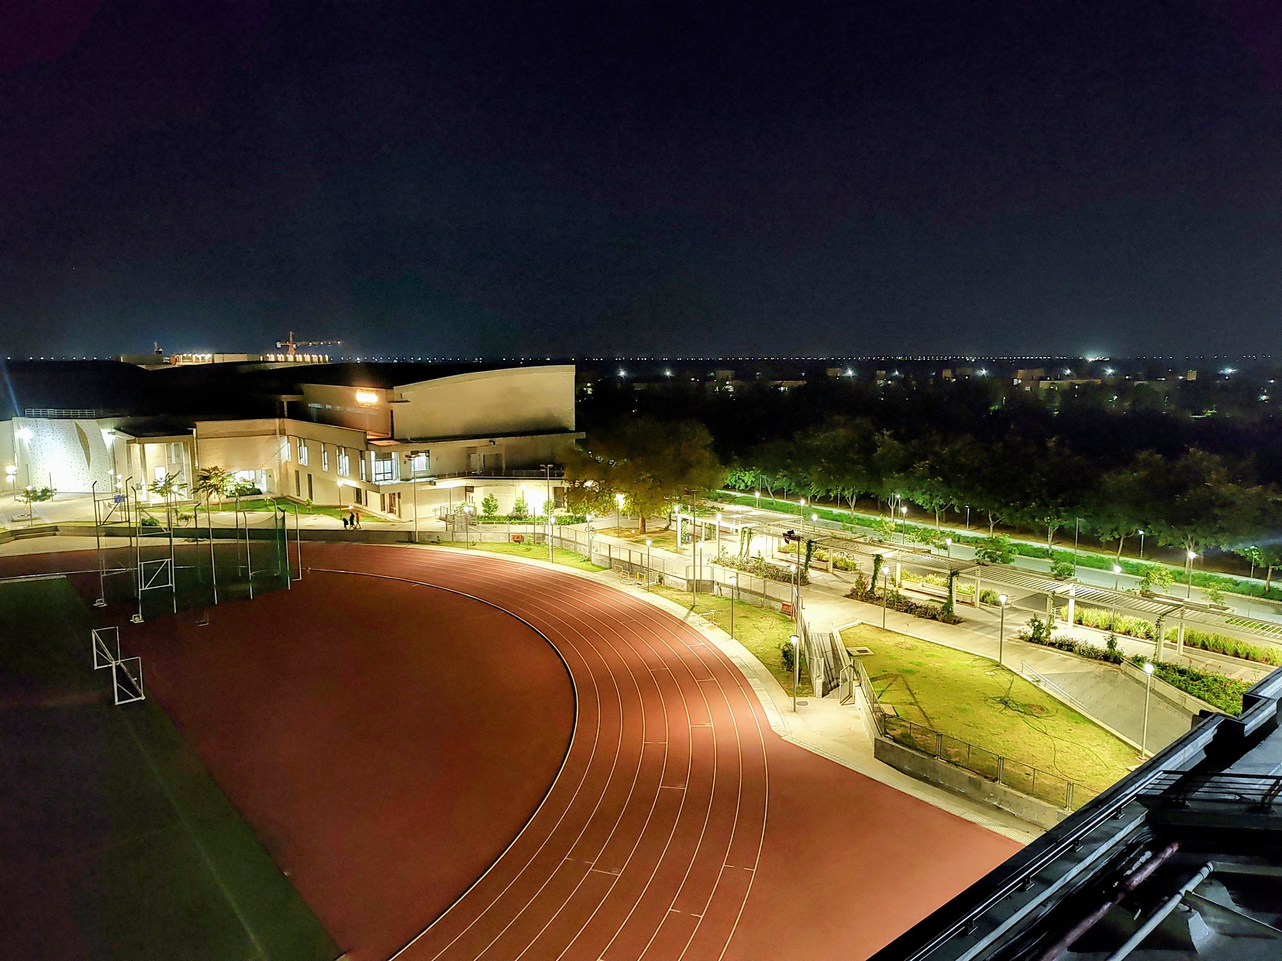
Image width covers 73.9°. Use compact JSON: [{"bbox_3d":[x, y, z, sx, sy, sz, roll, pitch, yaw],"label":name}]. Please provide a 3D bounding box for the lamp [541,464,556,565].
[{"bbox_3d":[-9.015,3.186,83.678,1.200,9.350,0.800,6,10,38],"label":"lamp"}]

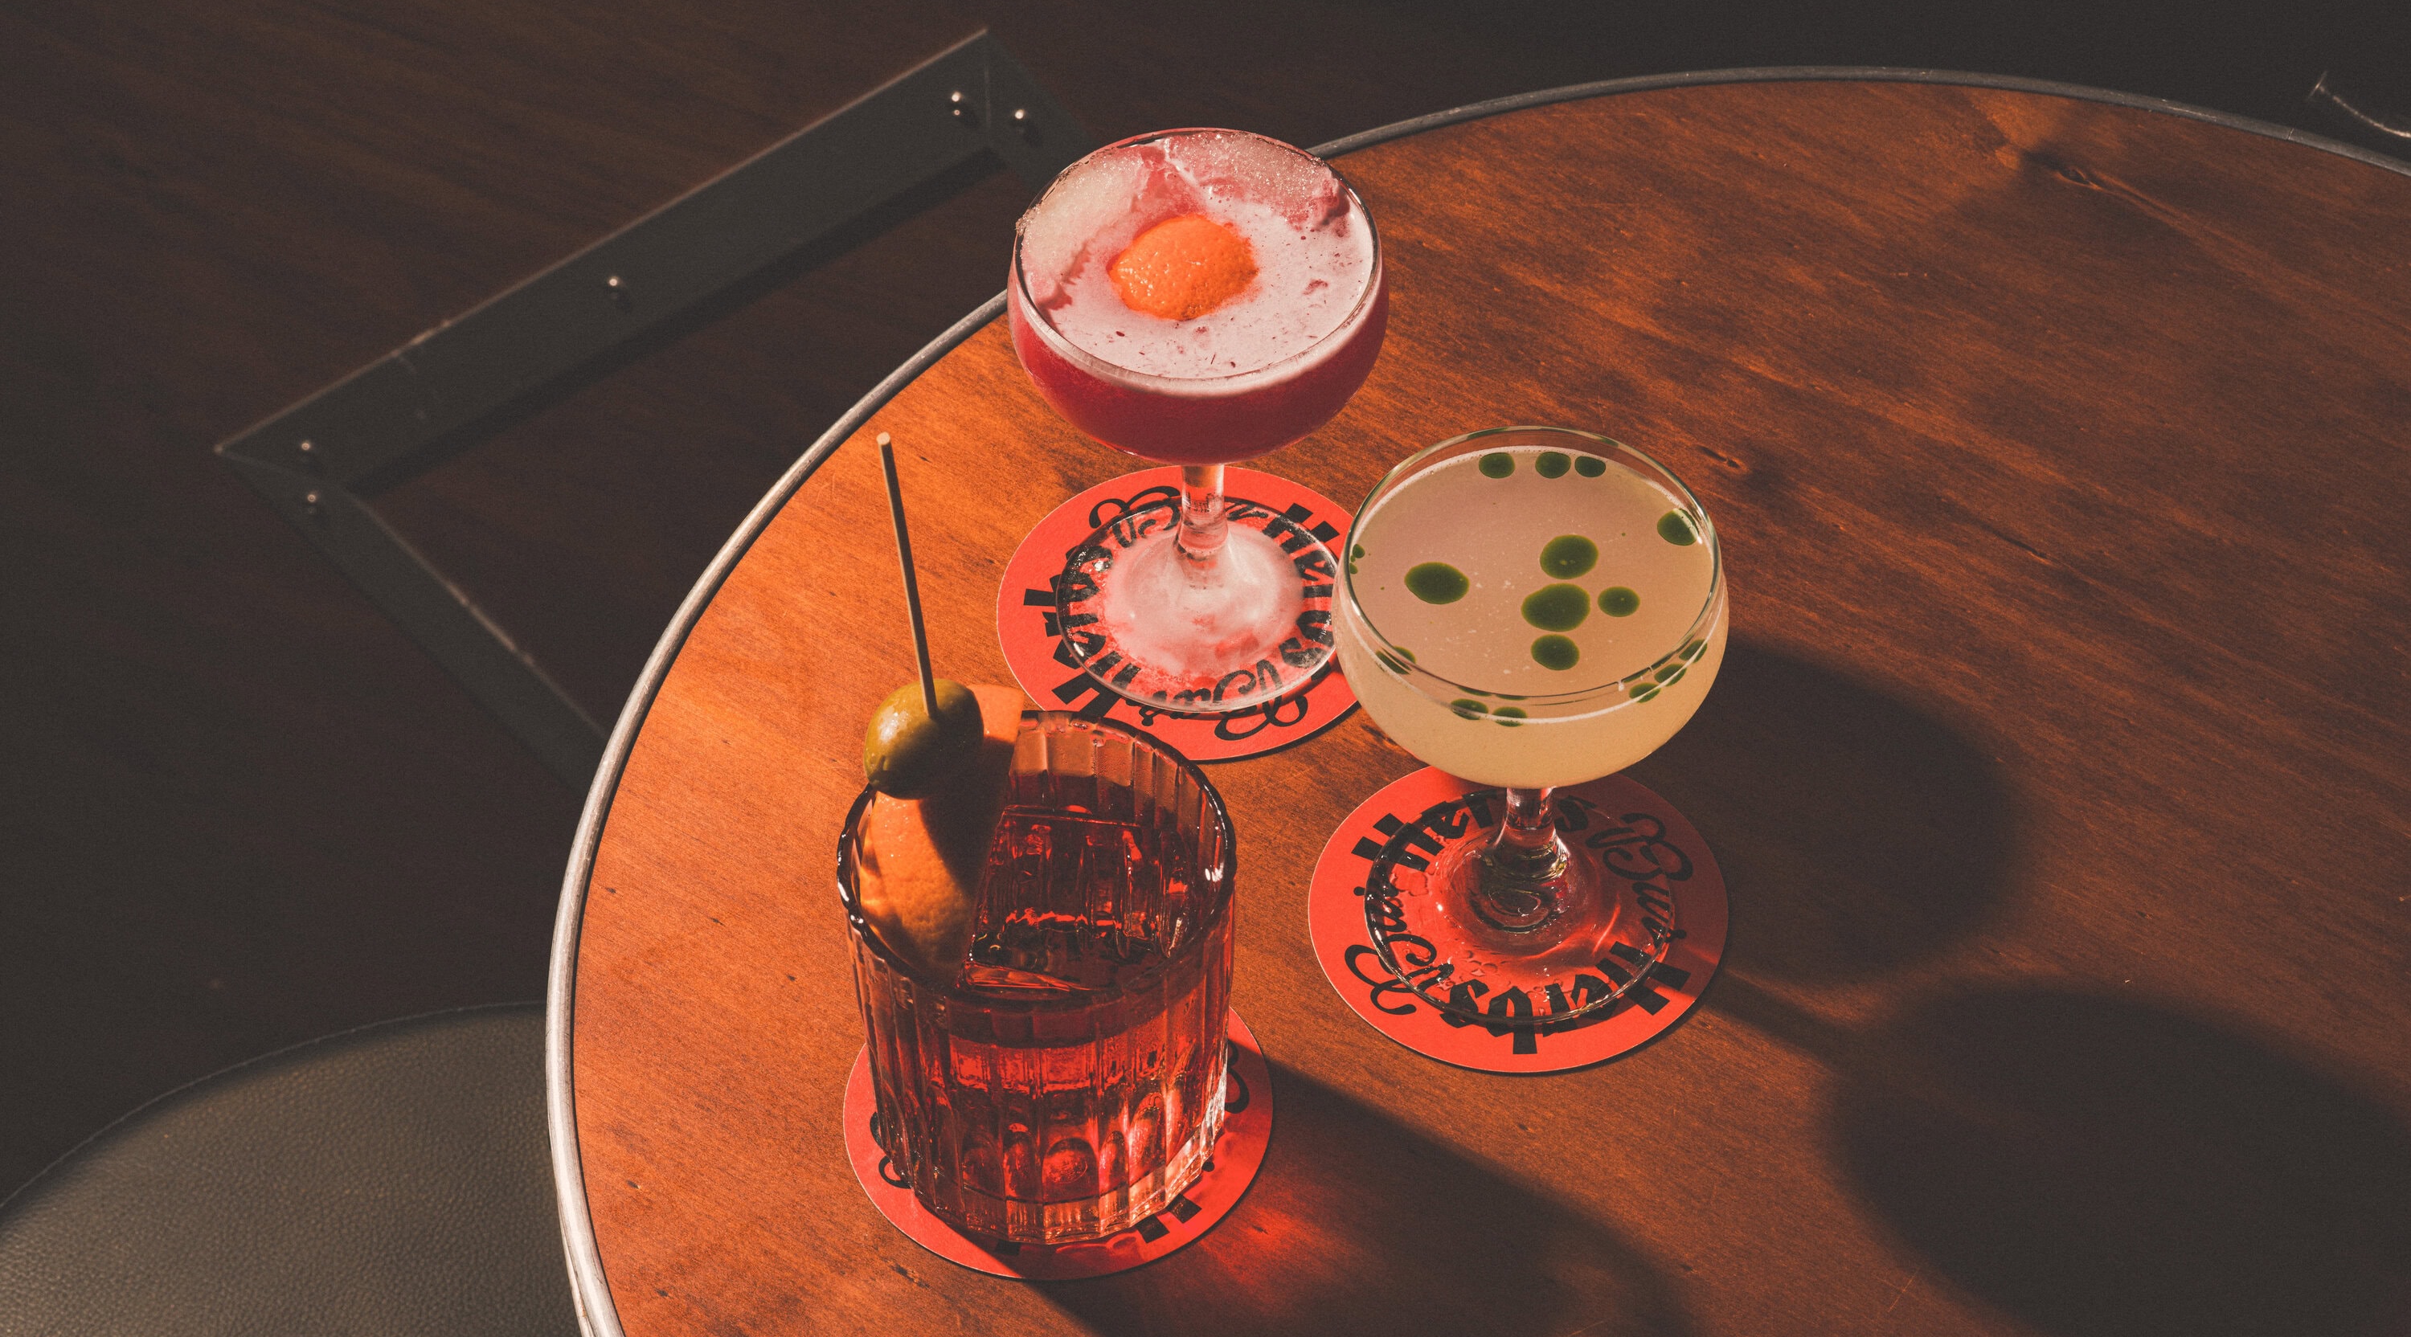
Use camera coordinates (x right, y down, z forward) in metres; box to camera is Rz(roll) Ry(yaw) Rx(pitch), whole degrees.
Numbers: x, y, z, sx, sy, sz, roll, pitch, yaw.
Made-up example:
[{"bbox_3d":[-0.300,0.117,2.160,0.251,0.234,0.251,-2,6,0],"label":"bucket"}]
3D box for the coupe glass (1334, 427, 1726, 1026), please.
[{"bbox_3d":[0.071,0.015,1.501,0.086,0.114,0.086,-2,48,0],"label":"coupe glass"}]

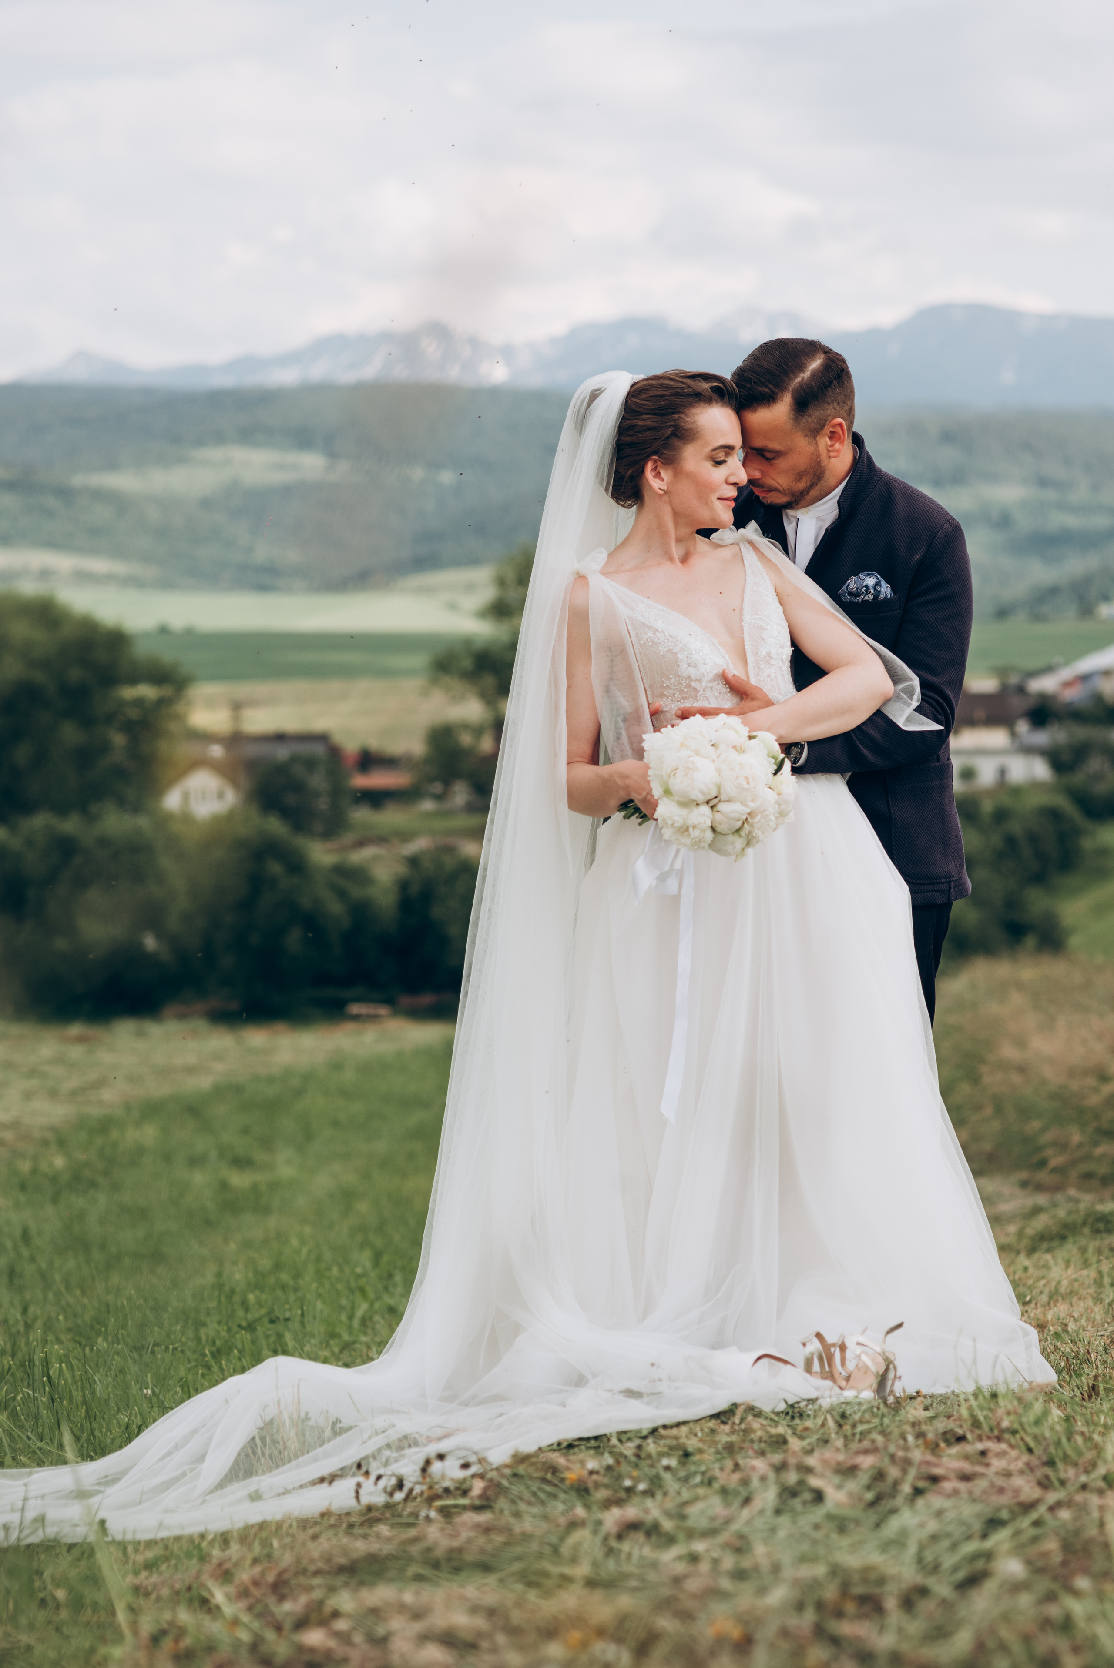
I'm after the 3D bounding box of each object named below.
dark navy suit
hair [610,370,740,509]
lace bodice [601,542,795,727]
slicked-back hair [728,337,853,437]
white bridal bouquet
[{"bbox_3d":[0.469,0.098,6.400,0.530,1.460,0.450,2,4,35],"label":"dark navy suit"},{"bbox_3d":[0.187,-0.625,6.250,0.210,0.215,0.170,2,4,27],"label":"hair"},{"bbox_3d":[0.225,-0.293,6.220,0.310,0.345,0.235,-2,4,-27],"label":"lace bodice"},{"bbox_3d":[0.380,-0.716,6.360,0.205,0.150,0.170,-22,16,-34],"label":"slicked-back hair"},{"bbox_3d":[0.239,-0.070,6.000,0.230,0.230,0.260,-1,3,-24],"label":"white bridal bouquet"}]

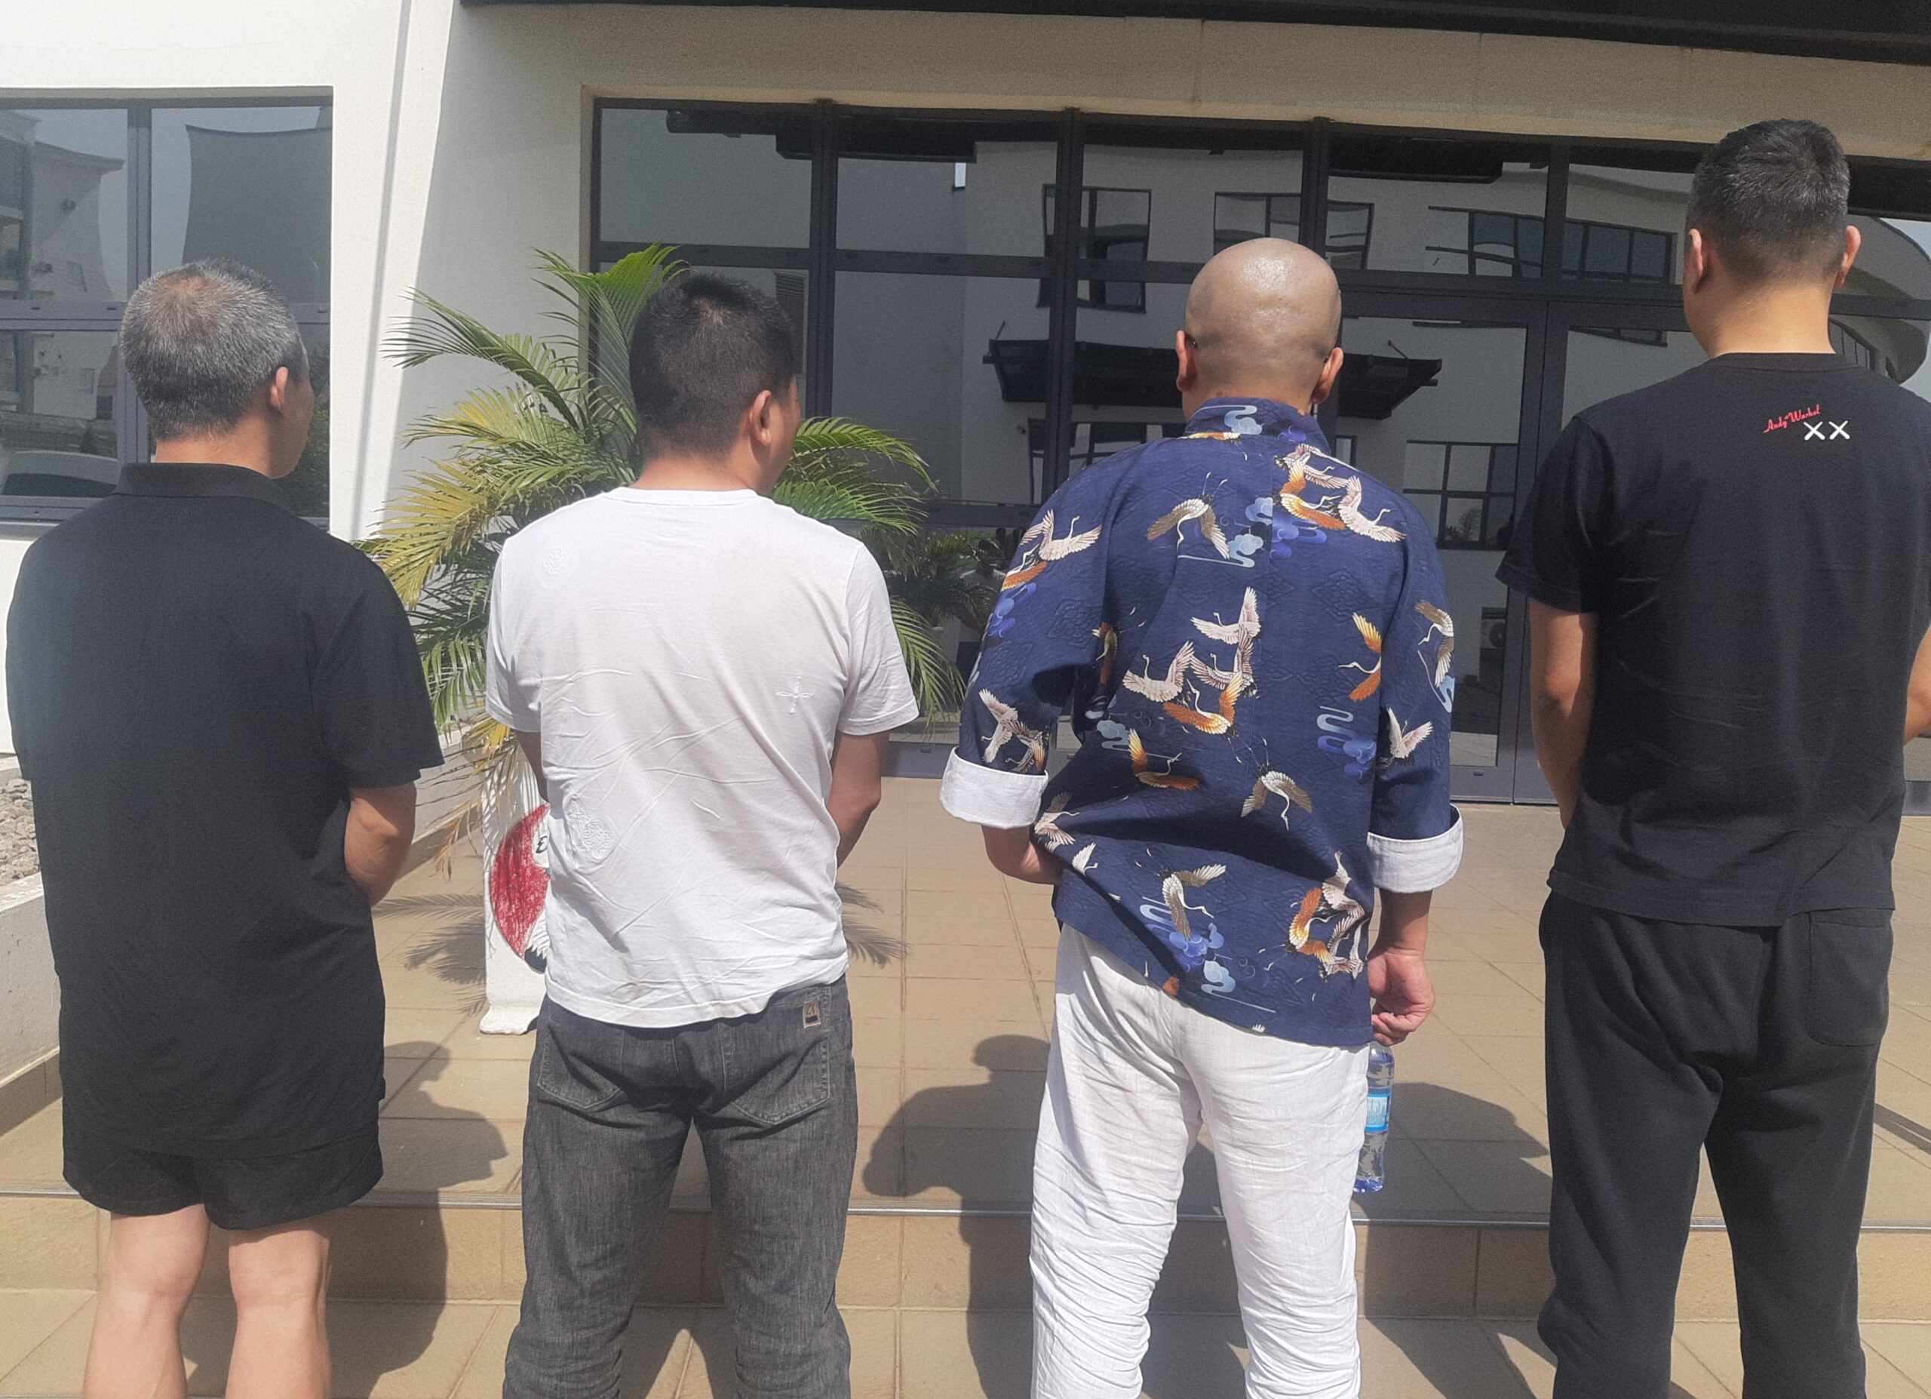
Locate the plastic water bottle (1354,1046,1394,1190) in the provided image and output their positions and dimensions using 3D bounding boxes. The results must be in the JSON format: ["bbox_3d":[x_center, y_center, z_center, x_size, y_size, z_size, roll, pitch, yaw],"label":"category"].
[{"bbox_3d":[0.467,0.467,1.763,0.063,0.214,0.063,3,4,-3],"label":"plastic water bottle"}]

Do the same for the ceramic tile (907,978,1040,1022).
[{"bbox_3d":[0.010,0.679,3.370,0.300,0.010,0.300,2,6,-3],"label":"ceramic tile"}]

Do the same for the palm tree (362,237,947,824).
[{"bbox_3d":[-0.648,-0.325,3.229,1.270,1.240,1.150,2,6,-3],"label":"palm tree"}]

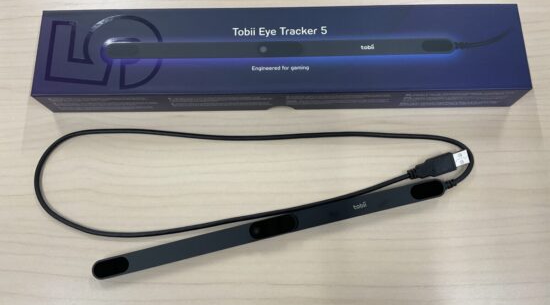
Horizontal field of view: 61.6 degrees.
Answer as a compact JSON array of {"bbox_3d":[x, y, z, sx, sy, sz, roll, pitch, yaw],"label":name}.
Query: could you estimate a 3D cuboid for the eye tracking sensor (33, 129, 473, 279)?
[{"bbox_3d":[-0.016,0.026,0.377,0.365,0.012,0.126,-6,74,-1],"label":"eye tracking sensor"}]

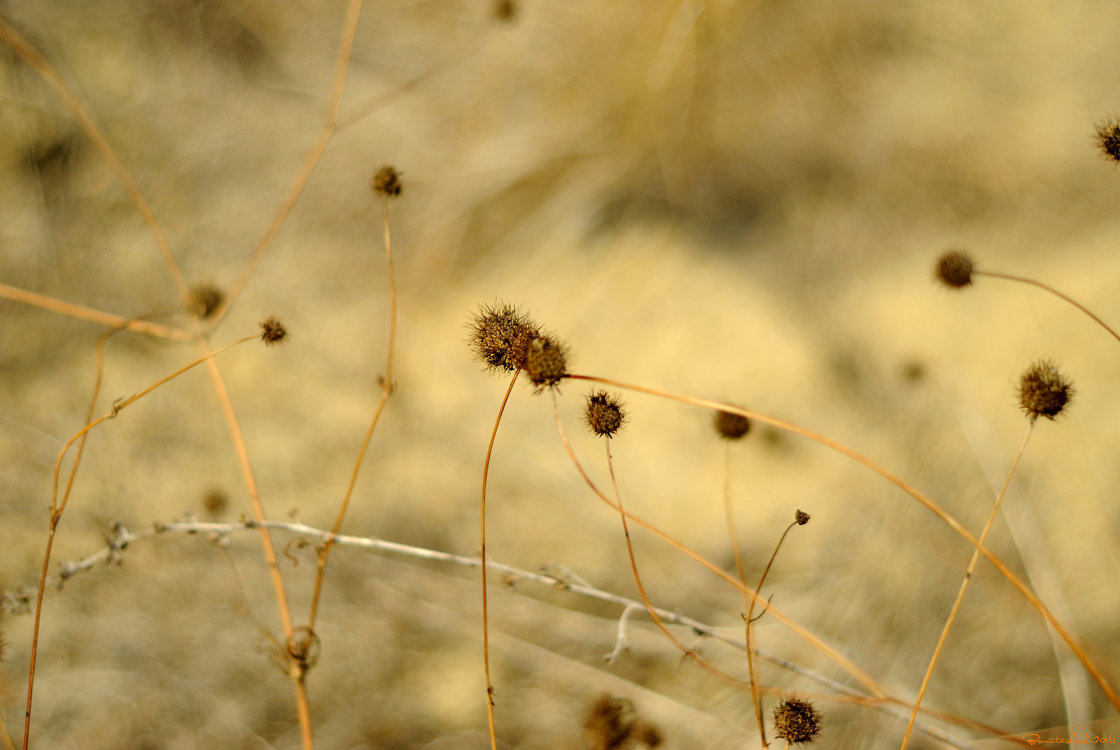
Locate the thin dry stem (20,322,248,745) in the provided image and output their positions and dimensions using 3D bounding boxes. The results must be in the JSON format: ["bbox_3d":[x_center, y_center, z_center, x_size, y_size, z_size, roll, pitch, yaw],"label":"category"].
[{"bbox_3d":[-0.118,0.046,0.655,0.065,0.116,0.028,0,18,0],"label":"thin dry stem"}]

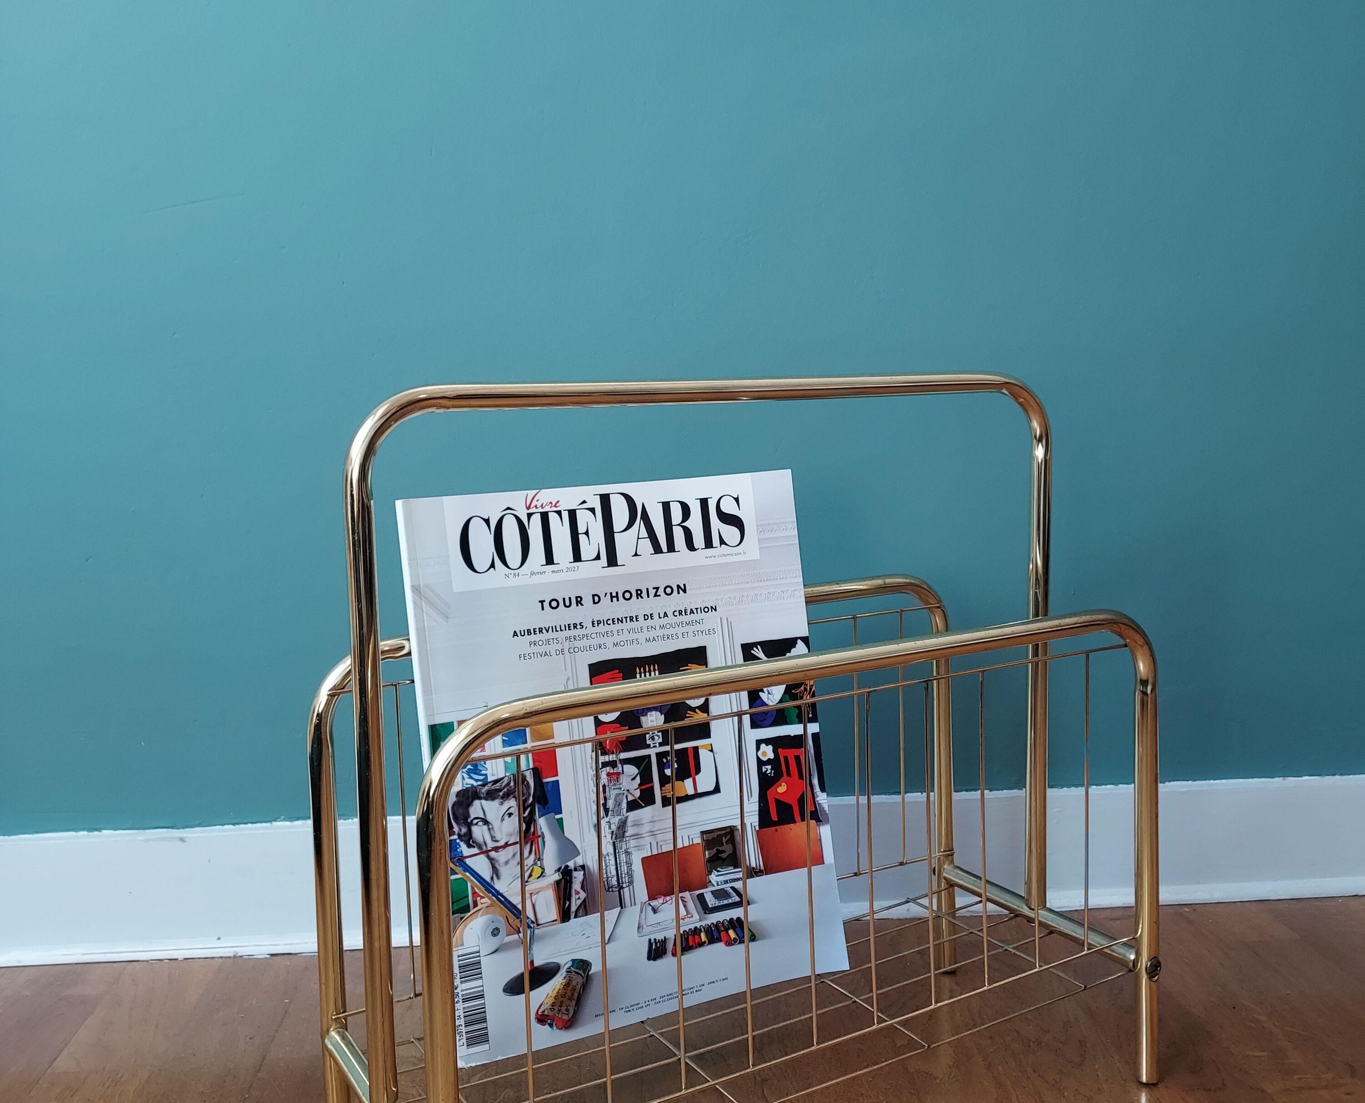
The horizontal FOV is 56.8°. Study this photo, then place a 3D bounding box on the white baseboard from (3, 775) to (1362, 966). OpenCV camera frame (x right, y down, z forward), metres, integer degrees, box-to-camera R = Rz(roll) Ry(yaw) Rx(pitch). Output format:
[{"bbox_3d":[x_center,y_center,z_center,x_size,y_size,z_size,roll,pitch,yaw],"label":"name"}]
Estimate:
[{"bbox_3d":[0.012,0.237,0.944,1.016,0.090,0.020,-2,7,-3],"label":"white baseboard"}]

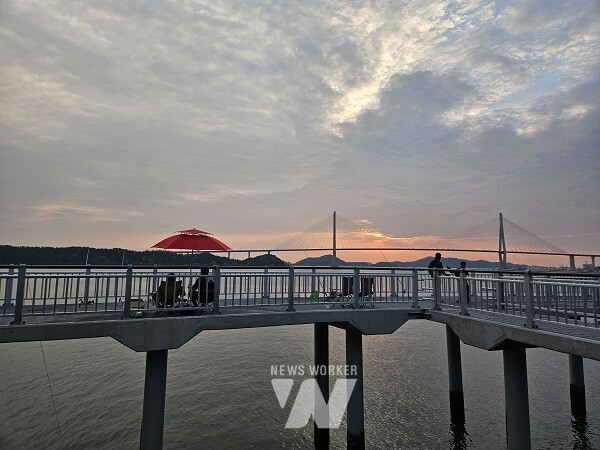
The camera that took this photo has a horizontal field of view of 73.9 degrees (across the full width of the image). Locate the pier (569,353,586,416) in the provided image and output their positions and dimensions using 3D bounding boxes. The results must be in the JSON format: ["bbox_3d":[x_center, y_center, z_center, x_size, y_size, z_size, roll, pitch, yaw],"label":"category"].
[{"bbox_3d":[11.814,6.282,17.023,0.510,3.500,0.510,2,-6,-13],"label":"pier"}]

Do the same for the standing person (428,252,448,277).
[{"bbox_3d":[4.887,1.851,14.039,0.620,1.720,0.500,0,-6,7],"label":"standing person"}]

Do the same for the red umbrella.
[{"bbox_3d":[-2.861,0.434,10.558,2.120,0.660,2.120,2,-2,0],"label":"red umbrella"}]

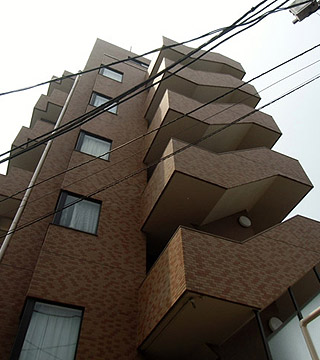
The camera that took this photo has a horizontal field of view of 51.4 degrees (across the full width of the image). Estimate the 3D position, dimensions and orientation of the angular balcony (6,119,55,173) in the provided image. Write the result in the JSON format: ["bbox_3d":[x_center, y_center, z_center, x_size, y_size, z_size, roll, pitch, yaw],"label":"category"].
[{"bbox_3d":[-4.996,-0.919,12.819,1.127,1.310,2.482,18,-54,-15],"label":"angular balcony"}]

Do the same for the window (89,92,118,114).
[{"bbox_3d":[-2.086,-2.834,12.515,1.053,1.192,0.146,18,-54,-15],"label":"window"}]

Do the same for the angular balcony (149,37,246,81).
[{"bbox_3d":[1.768,-5.074,16.228,4.478,2.757,2.082,18,-54,-15],"label":"angular balcony"}]

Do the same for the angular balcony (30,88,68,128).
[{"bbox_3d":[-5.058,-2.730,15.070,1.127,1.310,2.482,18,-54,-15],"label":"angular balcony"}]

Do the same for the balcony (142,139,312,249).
[{"bbox_3d":[1.952,0.343,9.496,4.478,2.842,2.082,18,-54,-15],"label":"balcony"}]

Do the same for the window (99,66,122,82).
[{"bbox_3d":[-2.148,-4.646,14.768,1.053,1.058,0.146,18,-54,-15],"label":"window"}]

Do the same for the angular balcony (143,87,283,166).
[{"bbox_3d":[1.890,-1.488,11.771,4.478,2.842,2.082,18,-54,-15],"label":"angular balcony"}]

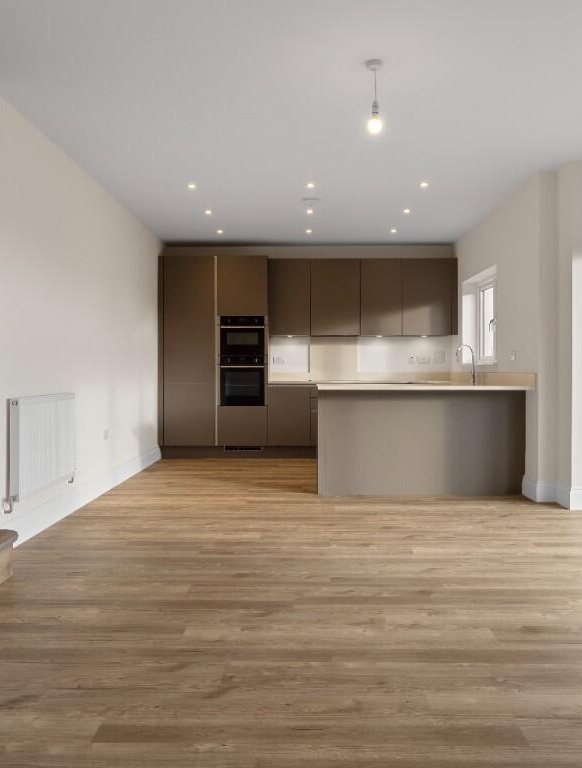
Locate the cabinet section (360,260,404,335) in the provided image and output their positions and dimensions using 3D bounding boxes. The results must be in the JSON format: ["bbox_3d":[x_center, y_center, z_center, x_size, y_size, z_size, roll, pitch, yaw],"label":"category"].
[{"bbox_3d":[1.095,-1.042,8.725,0.505,0.930,0.350,0,1,1],"label":"cabinet section"}]

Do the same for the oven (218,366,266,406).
[{"bbox_3d":[-0.560,0.011,8.581,0.556,0.488,0.550,0,1,1],"label":"oven"}]

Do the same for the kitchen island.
[{"bbox_3d":[1.057,0.458,5.951,1.704,0.910,0.890,0,1,1],"label":"kitchen island"}]

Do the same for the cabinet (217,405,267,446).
[{"bbox_3d":[-0.561,0.483,8.598,0.601,0.472,0.570,0,1,1],"label":"cabinet"}]

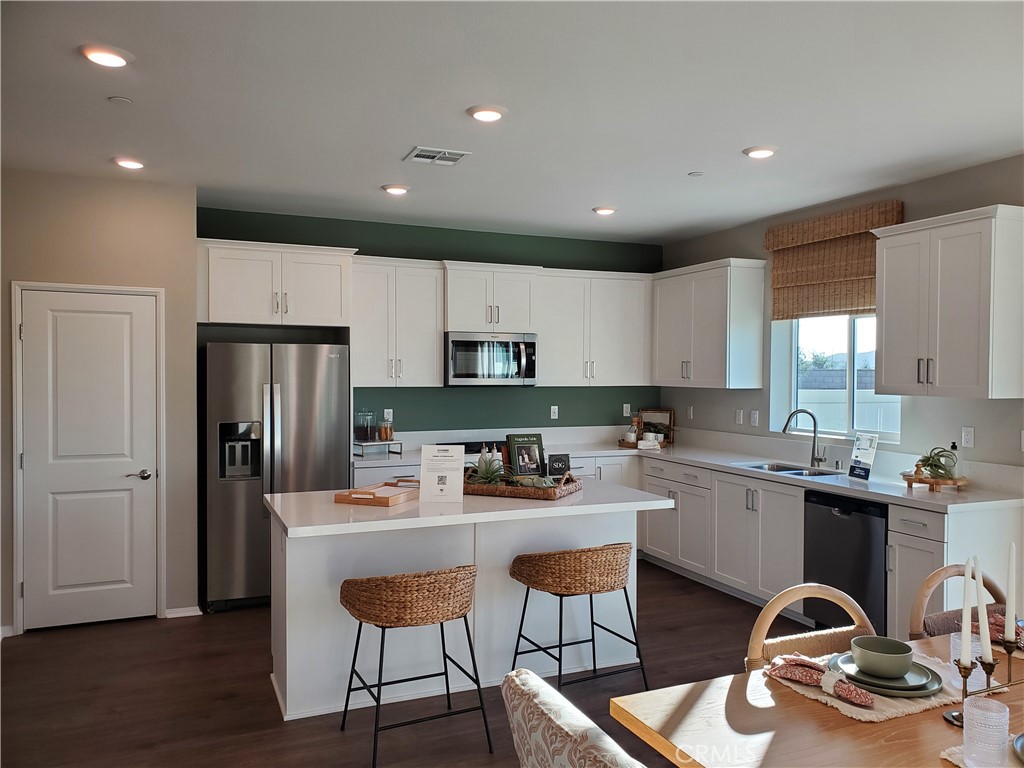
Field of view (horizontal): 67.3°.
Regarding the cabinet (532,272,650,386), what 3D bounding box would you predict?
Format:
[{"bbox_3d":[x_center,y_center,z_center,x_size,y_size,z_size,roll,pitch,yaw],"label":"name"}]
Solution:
[{"bbox_3d":[0.645,-0.466,6.694,1.125,0.970,0.337,0,1,-23],"label":"cabinet"}]

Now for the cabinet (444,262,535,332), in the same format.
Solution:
[{"bbox_3d":[-0.238,-0.692,6.423,0.785,0.550,0.455,0,1,-23],"label":"cabinet"}]

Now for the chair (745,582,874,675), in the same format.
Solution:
[{"bbox_3d":[1.129,1.123,2.468,0.580,0.825,0.580,0,1,-23],"label":"chair"}]

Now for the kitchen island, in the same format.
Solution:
[{"bbox_3d":[-0.241,1.053,4.105,1.963,0.901,0.966,0,1,-23],"label":"kitchen island"}]

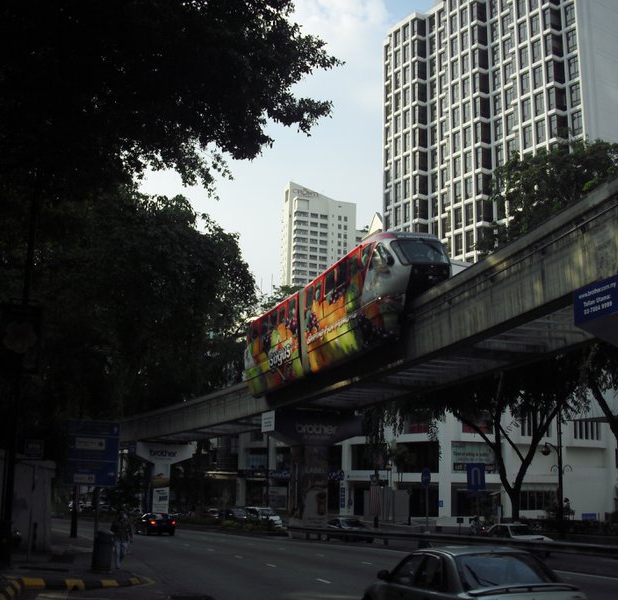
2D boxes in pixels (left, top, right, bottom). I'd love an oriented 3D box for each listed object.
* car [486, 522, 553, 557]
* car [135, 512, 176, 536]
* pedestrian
[{"bbox_3d":[9.593,10.908,40.112,1.660,1.400,4.100,4,-14,-12],"label":"car"},{"bbox_3d":[-9.793,14.369,56.144,1.690,1.400,4.300,7,-15,-22],"label":"car"},{"bbox_3d":[-5.471,6.982,25.546,0.580,1.670,0.450,4,-14,-12],"label":"pedestrian"}]

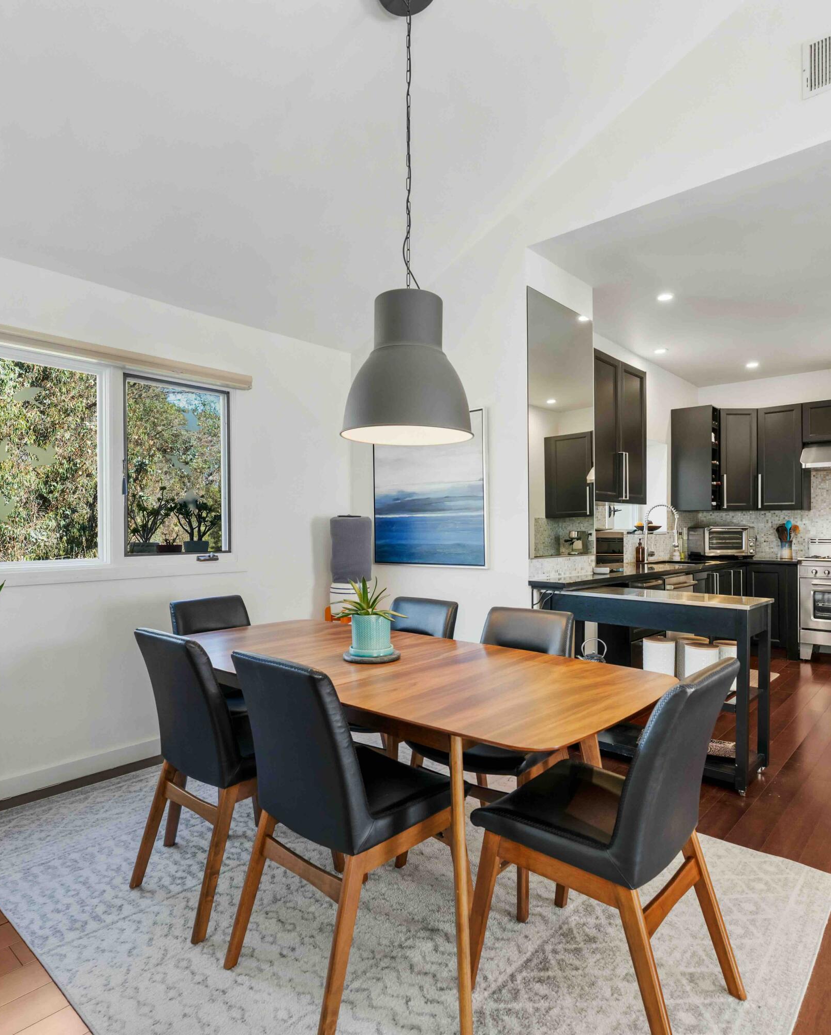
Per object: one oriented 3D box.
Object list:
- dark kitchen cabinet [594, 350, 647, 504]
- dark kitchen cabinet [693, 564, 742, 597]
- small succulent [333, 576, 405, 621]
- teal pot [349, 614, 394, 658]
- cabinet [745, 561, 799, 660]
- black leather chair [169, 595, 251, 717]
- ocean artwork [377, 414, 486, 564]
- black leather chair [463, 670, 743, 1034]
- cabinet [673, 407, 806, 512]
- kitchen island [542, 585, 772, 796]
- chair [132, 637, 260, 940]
[{"bbox_3d":[1.366,-0.617,4.523,0.390,1.025,0.950,0,0,42],"label":"dark kitchen cabinet"},{"bbox_3d":[2.583,0.880,5.754,0.620,0.880,1.200,0,-1,42],"label":"dark kitchen cabinet"},{"bbox_3d":[-0.177,0.306,2.283,0.250,0.165,0.240,0,0,0],"label":"small succulent"},{"bbox_3d":[-0.165,0.445,2.285,0.168,0.137,0.168,0,0,0],"label":"teal pot"},{"bbox_3d":[3.621,0.876,6.024,0.450,0.870,0.630,0,0,42],"label":"cabinet"},{"bbox_3d":[-0.829,0.843,2.767,0.480,0.890,0.590,0,0,-42],"label":"black leather chair"},{"bbox_3d":[0.066,-0.167,3.822,0.945,0.950,0.040,0,0,42],"label":"ocean artwork"},{"bbox_3d":[0.545,0.850,1.692,0.600,0.895,0.510,0,-1,42],"label":"black leather chair"},{"bbox_3d":[3.321,-0.587,6.171,1.070,1.033,0.910,0,0,42],"label":"cabinet"},{"bbox_3d":[1.306,0.874,3.333,1.060,0.900,0.440,0,-1,41],"label":"kitchen island"},{"bbox_3d":[-0.642,0.839,2.167,0.480,0.895,0.590,0,0,40],"label":"chair"}]

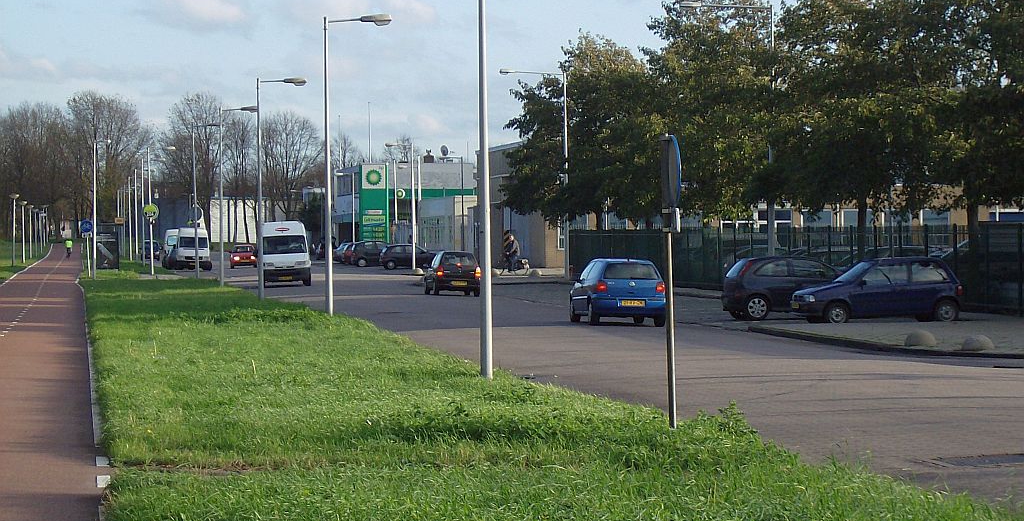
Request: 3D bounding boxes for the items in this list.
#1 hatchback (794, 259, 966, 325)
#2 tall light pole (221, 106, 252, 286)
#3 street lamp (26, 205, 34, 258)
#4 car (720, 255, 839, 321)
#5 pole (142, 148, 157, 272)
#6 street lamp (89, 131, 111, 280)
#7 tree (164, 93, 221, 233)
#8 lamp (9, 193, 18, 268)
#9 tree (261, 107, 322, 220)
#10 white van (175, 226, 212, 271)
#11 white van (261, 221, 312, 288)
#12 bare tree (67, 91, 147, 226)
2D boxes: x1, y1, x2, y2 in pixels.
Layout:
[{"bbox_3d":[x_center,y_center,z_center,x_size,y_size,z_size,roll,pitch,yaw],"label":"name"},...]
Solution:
[{"bbox_3d":[7.640,0.596,66.793,3.500,1.390,1.500,-1,1,-13],"label":"hatchback"},{"bbox_3d":[-10.593,-2.431,123.000,1.350,7.000,0.300,-1,0,-8],"label":"tall light pole"},{"bbox_3d":[-36.708,-2.188,243.000,0.550,4.150,0.550,-1,0,-8],"label":"street lamp"},{"bbox_3d":[6.781,0.599,72.993,3.817,1.440,1.646,-1,1,-11],"label":"car"},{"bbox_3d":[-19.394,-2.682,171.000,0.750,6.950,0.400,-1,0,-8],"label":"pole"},{"bbox_3d":[-20.741,-2.515,160.967,0.350,6.950,1.200,-1,1,-45],"label":"street lamp"},{"bbox_3d":[-33.322,-9.514,334.921,6.400,16.300,6.400,-1,1,-8],"label":"tree"},{"bbox_3d":[-31.932,-1.972,203.977,0.620,4.650,0.620,-1,1,-8],"label":"lamp"},{"bbox_3d":[-24.904,-9.374,360.000,7.000,15.300,7.000,-1,0,0],"label":"tree"},{"bbox_3d":[-18.444,-0.635,184.000,2.000,2.400,5.300,-1,0,-7],"label":"white van"},{"bbox_3d":[-8.995,-0.259,125.527,2.030,2.500,5.100,-1,1,-5],"label":"white van"},{"bbox_3d":[-47.071,-10.563,370.000,9.500,18.000,9.500,-1,0,0],"label":"bare tree"}]

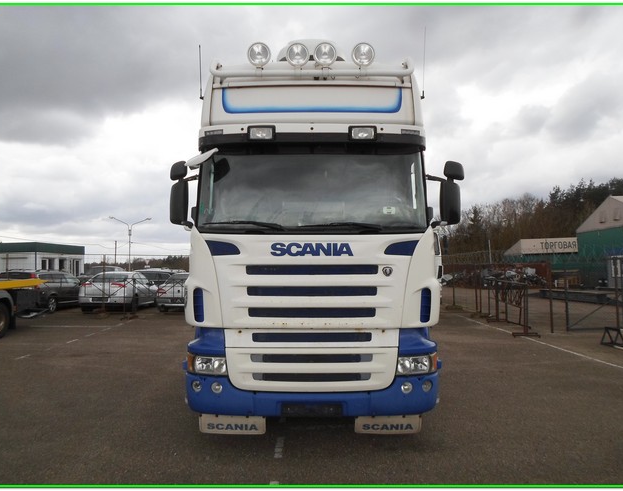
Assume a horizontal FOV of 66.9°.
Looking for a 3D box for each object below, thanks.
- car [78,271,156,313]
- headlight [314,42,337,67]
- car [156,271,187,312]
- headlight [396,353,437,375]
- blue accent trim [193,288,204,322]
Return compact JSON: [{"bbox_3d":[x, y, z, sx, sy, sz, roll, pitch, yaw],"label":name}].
[{"bbox_3d":[-7.200,1.729,18.100,1.790,1.450,4.500,0,-2,-6],"label":"car"},{"bbox_3d":[0.144,-1.974,4.870,0.230,0.240,0.140,0,-2,0],"label":"headlight"},{"bbox_3d":[-4.680,1.777,18.500,1.780,1.440,4.500,0,-2,-4],"label":"car"},{"bbox_3d":[0.985,1.107,4.420,0.410,0.200,0.260,0,-2,0],"label":"headlight"},{"bbox_3d":[-1.105,0.588,4.620,0.110,0.340,0.100,0,-2,0],"label":"blue accent trim"}]

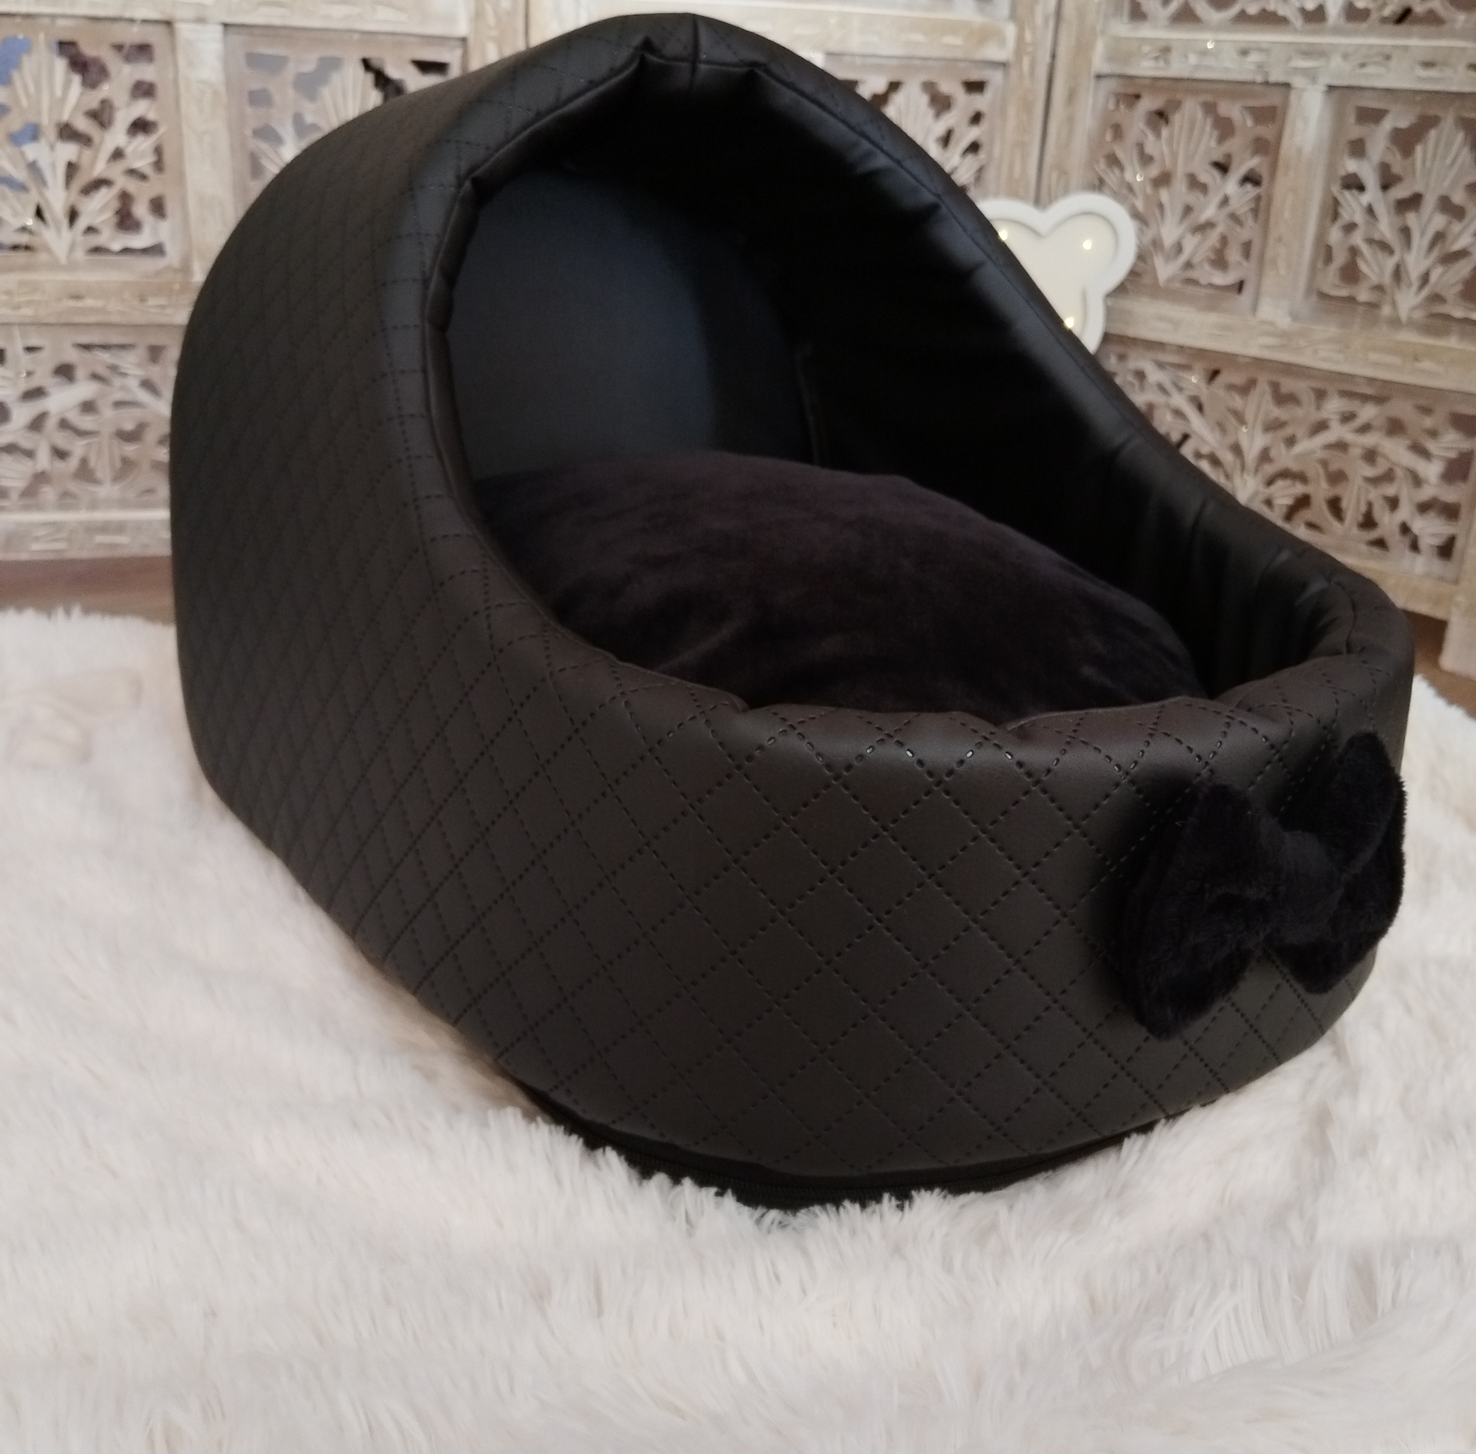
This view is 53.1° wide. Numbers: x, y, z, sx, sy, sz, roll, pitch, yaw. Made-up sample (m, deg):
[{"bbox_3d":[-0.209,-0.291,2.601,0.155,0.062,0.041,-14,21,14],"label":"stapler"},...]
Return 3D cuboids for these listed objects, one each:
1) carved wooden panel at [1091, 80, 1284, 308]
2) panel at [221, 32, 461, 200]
[{"bbox_3d":[0.392,-0.477,1.323,0.186,0.186,0.015,22,29,38],"label":"carved wooden panel"},{"bbox_3d":[-0.309,-0.456,1.190,0.186,0.186,0.015,-3,24,-14],"label":"panel"}]

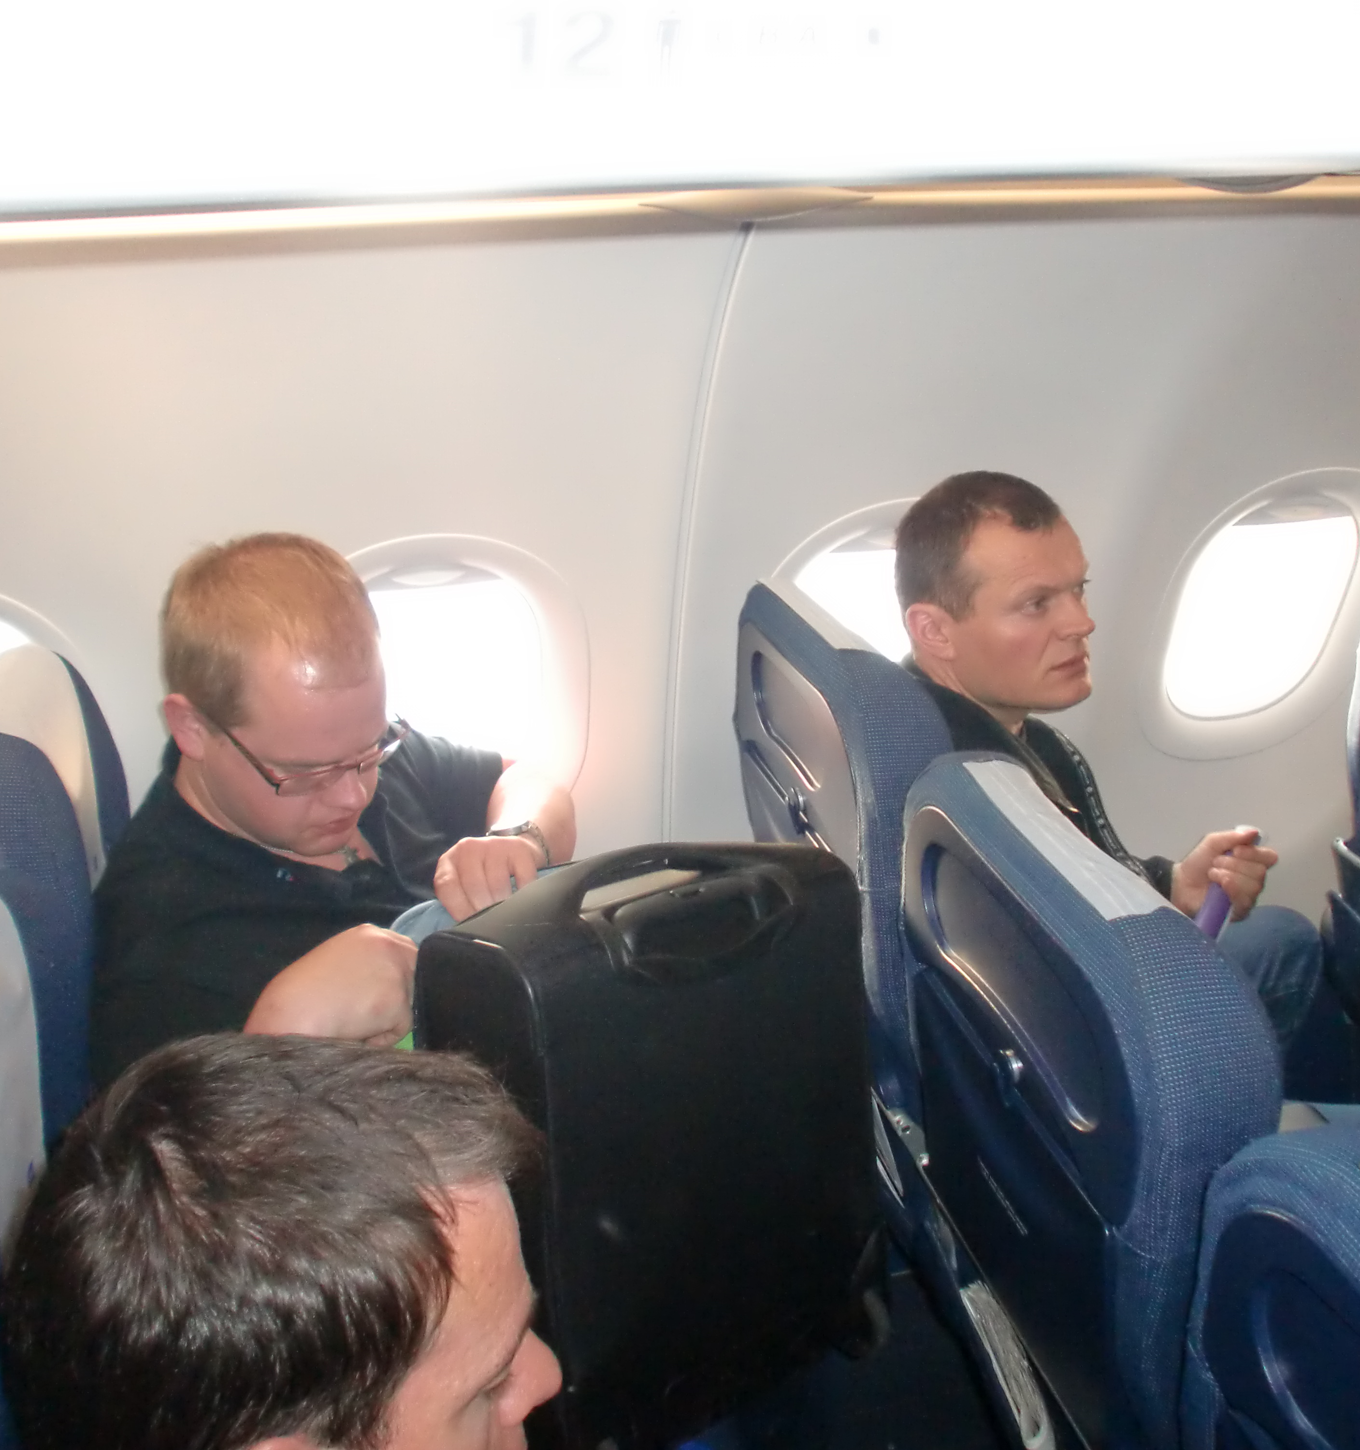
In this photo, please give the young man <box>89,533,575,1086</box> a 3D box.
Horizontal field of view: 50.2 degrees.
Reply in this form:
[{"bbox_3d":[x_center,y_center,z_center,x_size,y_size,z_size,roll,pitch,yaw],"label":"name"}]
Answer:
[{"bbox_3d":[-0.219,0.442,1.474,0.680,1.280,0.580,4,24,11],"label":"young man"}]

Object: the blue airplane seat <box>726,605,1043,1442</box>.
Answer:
[{"bbox_3d":[0.414,0.398,1.723,0.660,1.170,0.490,-6,24,-11],"label":"blue airplane seat"}]

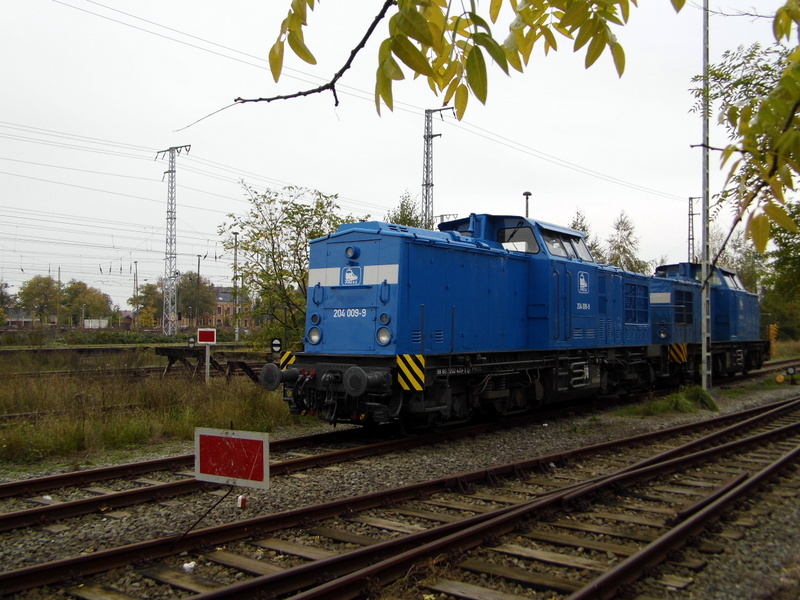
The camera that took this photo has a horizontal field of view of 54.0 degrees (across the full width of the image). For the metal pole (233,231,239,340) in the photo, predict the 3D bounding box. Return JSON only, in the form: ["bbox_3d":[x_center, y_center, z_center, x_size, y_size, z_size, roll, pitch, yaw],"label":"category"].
[{"bbox_3d":[-13.995,-1.073,66.808,0.480,9.287,0.480,-2,-3,37],"label":"metal pole"}]

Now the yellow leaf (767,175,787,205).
[{"bbox_3d":[0.585,-0.172,1.220,0.023,0.060,0.013,-36,-18,14],"label":"yellow leaf"}]

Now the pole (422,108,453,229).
[{"bbox_3d":[2.777,-4.950,55.592,2.527,17.476,0.900,-2,-3,37],"label":"pole"}]

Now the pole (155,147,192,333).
[{"bbox_3d":[-19.566,-4.590,67.546,4.629,17.148,0.850,-2,-3,37],"label":"pole"}]

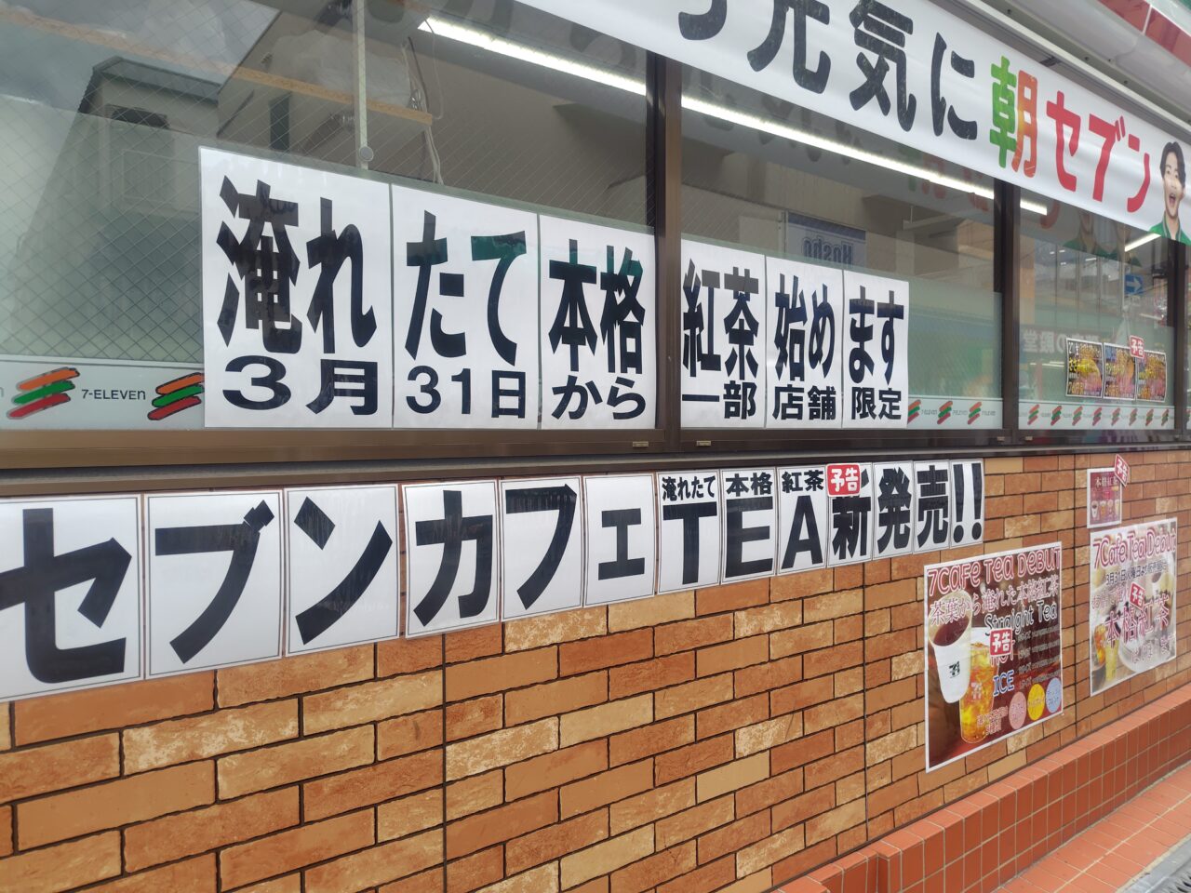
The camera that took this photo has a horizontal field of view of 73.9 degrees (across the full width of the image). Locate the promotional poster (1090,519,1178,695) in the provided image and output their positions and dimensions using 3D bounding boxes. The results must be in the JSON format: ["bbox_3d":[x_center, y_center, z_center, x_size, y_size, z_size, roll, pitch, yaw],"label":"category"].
[{"bbox_3d":[2.166,0.616,3.165,0.815,0.604,0.010,-1,1,-35],"label":"promotional poster"}]

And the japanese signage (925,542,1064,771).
[{"bbox_3d":[1.307,0.647,2.558,0.841,0.610,0.010,-1,1,-35],"label":"japanese signage"}]

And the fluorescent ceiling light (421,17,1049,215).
[{"bbox_3d":[1.053,-1.333,3.491,3.881,0.050,0.090,-1,1,-35],"label":"fluorescent ceiling light"}]

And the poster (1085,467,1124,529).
[{"bbox_3d":[1.926,0.192,2.993,0.293,0.217,0.010,-1,1,-35],"label":"poster"}]

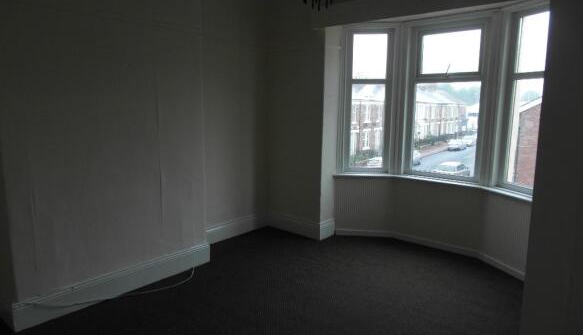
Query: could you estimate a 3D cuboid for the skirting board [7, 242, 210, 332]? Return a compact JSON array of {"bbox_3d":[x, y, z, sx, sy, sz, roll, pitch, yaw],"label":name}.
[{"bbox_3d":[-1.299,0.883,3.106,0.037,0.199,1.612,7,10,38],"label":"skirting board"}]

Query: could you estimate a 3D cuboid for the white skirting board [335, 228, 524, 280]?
[{"bbox_3d":[1.399,0.843,4.067,2.016,0.075,0.405,8,11,41],"label":"white skirting board"}]

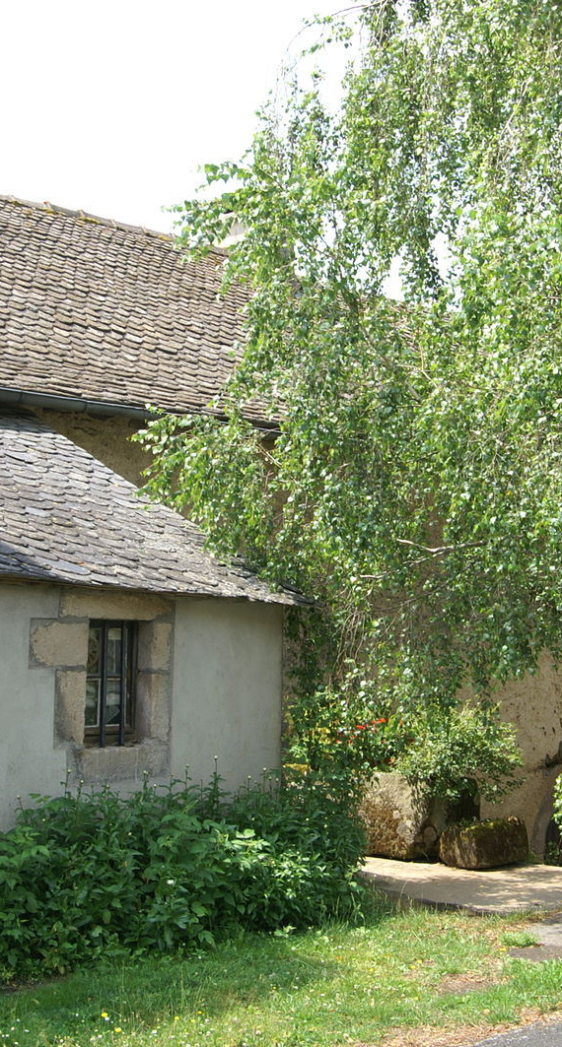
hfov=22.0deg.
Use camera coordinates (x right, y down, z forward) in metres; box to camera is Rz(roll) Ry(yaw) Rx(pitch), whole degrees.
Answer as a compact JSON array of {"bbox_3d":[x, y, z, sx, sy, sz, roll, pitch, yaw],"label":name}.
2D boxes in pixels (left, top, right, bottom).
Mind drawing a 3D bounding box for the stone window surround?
[{"bbox_3d":[-1.096,0.948,8.424,0.200,1.114,1.163,-4,-7,38],"label":"stone window surround"}]

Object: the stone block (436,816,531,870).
[{"bbox_3d":[1.556,2.433,11.043,0.620,0.330,0.360,5,-8,-42],"label":"stone block"}]

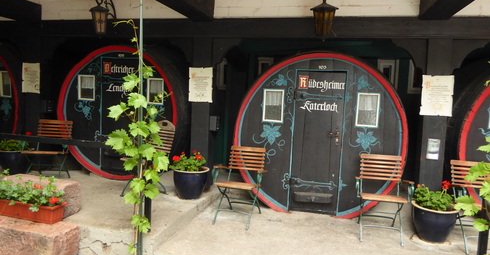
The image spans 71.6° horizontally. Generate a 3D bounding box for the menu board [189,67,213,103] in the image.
[{"bbox_3d":[-0.573,-0.553,4.412,0.326,0.444,0.020,4,6,14],"label":"menu board"}]

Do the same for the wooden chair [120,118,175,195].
[{"bbox_3d":[-1.257,0.399,4.479,0.440,0.990,0.580,6,6,33],"label":"wooden chair"}]

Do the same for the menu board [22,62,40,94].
[{"bbox_3d":[-3.436,-0.787,5.450,0.355,0.475,0.020,4,5,15],"label":"menu board"}]

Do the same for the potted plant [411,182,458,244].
[{"bbox_3d":[2.139,0.913,3.769,0.520,0.640,0.520,4,5,12],"label":"potted plant"}]

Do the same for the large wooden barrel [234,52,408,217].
[{"bbox_3d":[1.083,0.071,5.285,2.220,2.200,2.000,3,5,8],"label":"large wooden barrel"}]

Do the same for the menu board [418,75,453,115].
[{"bbox_3d":[2.112,-0.348,3.726,0.322,0.438,0.020,4,6,14],"label":"menu board"}]

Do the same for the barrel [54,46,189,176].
[{"bbox_3d":[-1.799,-0.287,6.274,2.120,2.100,2.000,4,5,13],"label":"barrel"}]

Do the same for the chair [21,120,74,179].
[{"bbox_3d":[-2.635,0.343,4.565,0.544,0.827,0.624,2,6,-10],"label":"chair"}]

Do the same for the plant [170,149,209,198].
[{"bbox_3d":[-0.692,0.577,4.314,0.529,0.595,0.507,4,6,14],"label":"plant"}]

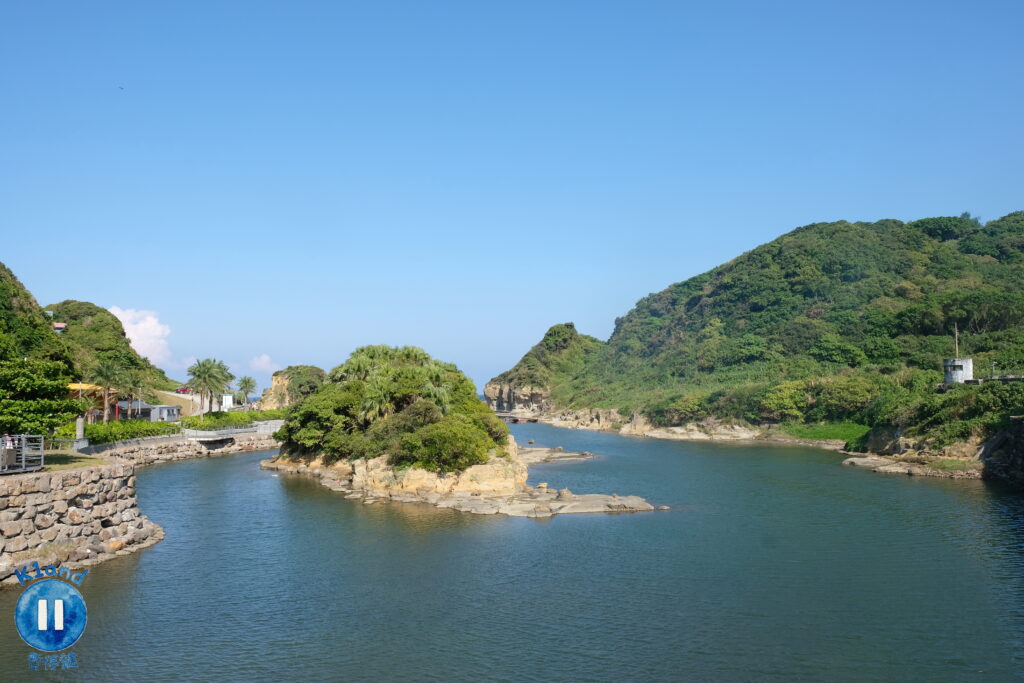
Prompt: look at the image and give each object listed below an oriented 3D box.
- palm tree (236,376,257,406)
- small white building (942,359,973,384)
[{"bbox_3d":[-44.215,8.526,127.817,3.500,5.400,3.500,-1,-4,0],"label":"palm tree"},{"bbox_3d":[42.449,2.958,72.915,2.800,2.500,2.800,-4,-5,37],"label":"small white building"}]

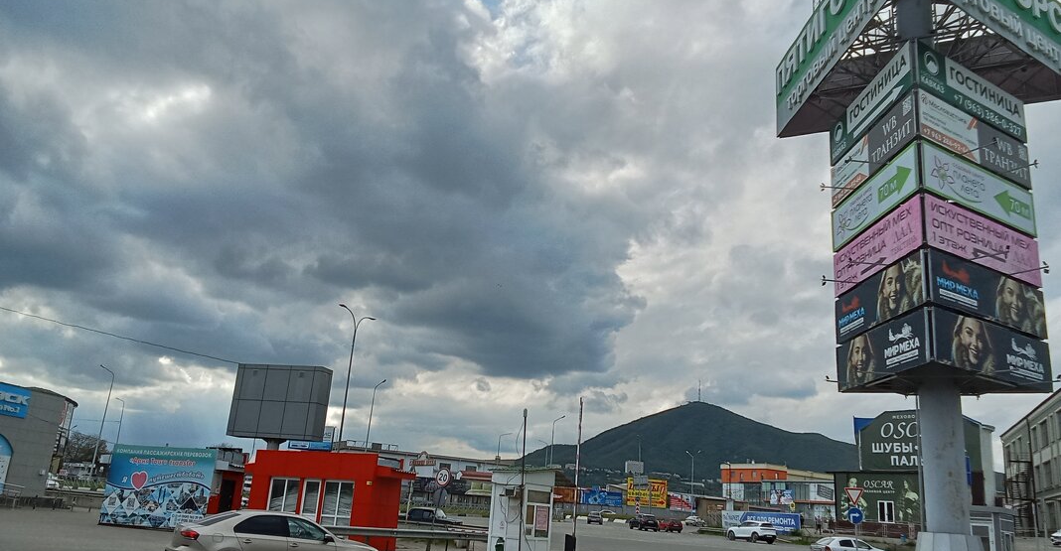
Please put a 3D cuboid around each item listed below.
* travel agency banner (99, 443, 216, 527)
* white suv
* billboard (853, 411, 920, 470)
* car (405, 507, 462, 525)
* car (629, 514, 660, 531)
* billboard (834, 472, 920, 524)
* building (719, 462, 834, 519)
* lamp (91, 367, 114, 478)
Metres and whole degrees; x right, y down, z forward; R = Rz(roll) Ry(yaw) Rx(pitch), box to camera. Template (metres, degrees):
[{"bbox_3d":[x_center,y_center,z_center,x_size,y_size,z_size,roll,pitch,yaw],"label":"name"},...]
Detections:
[{"bbox_3d":[-12.683,7.255,29.316,4.650,2.760,0.200,-3,-18,23],"label":"travel agency banner"},{"bbox_3d":[18.000,20.900,69.900,1.830,1.620,4.450,12,-18,-24],"label":"white suv"},{"bbox_3d":[33.203,14.449,75.278,9.460,5.370,0.300,-11,-23,42],"label":"billboard"},{"bbox_3d":[-7.831,19.800,70.104,4.300,1.470,1.740,-1,-18,17],"label":"car"},{"bbox_3d":[11.201,24.081,83.907,1.780,1.600,4.300,7,-17,-7],"label":"car"},{"bbox_3d":[30.685,19.725,75.728,7.660,4.390,0.300,-11,-23,42],"label":"billboard"},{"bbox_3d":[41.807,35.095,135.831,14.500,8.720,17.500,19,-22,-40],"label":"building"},{"bbox_3d":[-40.773,13.574,80.338,1.400,10.800,0.300,11,-18,-21],"label":"lamp"}]

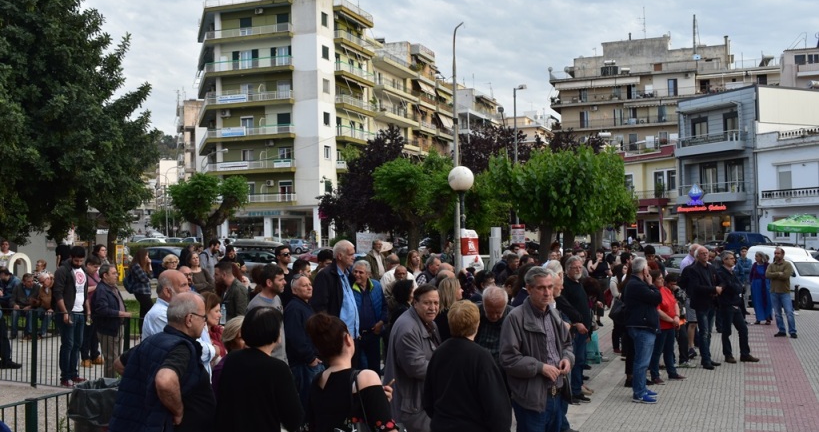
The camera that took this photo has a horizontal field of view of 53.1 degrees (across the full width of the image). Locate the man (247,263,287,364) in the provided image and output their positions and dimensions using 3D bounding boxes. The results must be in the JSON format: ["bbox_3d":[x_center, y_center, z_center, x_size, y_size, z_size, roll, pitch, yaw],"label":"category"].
[{"bbox_3d":[-1.173,1.274,6.787,0.340,1.750,0.520,-1,-1,18],"label":"man"}]

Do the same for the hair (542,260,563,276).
[{"bbox_3d":[1.407,0.523,8.000,0.220,0.190,0.180,0,-1,-32],"label":"hair"}]

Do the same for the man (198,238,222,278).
[{"bbox_3d":[-3.882,1.369,15.986,0.360,1.780,0.520,-1,-1,24],"label":"man"}]

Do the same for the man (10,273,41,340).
[{"bbox_3d":[-7.213,1.710,15.382,0.560,1.240,0.720,0,-2,-14],"label":"man"}]

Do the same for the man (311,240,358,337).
[{"bbox_3d":[-0.751,1.201,8.380,0.370,1.900,0.520,-2,-1,20],"label":"man"}]

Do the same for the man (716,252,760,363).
[{"bbox_3d":[5.057,1.398,12.625,0.540,1.730,0.520,1,-2,-33],"label":"man"}]

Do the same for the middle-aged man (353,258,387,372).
[{"bbox_3d":[-0.450,1.306,8.375,0.540,1.700,0.360,-1,-2,6],"label":"middle-aged man"}]

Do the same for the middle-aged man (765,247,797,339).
[{"bbox_3d":[7.166,1.482,15.775,0.580,1.730,0.400,-2,-2,38],"label":"middle-aged man"}]

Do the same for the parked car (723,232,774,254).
[{"bbox_3d":[19.454,1.905,45.980,4.500,1.900,1.800,-1,-1,8],"label":"parked car"}]

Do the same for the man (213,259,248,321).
[{"bbox_3d":[-1.940,1.370,8.981,0.420,1.740,0.520,-1,-1,-7],"label":"man"}]

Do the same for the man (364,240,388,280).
[{"bbox_3d":[-0.542,1.299,14.281,0.500,1.760,0.340,0,-1,-30],"label":"man"}]

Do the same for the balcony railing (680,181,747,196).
[{"bbox_3d":[20.300,-1.780,54.900,0.900,0.700,5.700,0,-1,-26],"label":"balcony railing"}]

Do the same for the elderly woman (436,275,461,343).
[{"bbox_3d":[0.349,1.347,7.527,0.340,1.580,0.460,0,-2,-28],"label":"elderly woman"}]

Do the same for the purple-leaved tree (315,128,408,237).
[{"bbox_3d":[-1.832,-0.386,32.953,3.600,6.200,3.600,0,-1,0],"label":"purple-leaved tree"}]

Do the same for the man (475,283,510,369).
[{"bbox_3d":[0.577,1.284,5.627,0.520,1.610,0.400,-1,-2,9],"label":"man"}]

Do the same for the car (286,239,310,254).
[{"bbox_3d":[-11.283,2.896,77.000,4.100,1.500,1.750,-1,-1,25],"label":"car"}]

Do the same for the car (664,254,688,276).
[{"bbox_3d":[8.889,1.981,26.960,1.750,1.460,4.300,0,-1,-27],"label":"car"}]

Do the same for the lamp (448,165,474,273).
[{"bbox_3d":[0.963,0.684,14.976,0.460,3.200,0.460,0,-1,0],"label":"lamp"}]

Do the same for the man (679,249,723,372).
[{"bbox_3d":[4.291,1.340,12.074,0.600,1.780,0.450,0,-2,-21],"label":"man"}]

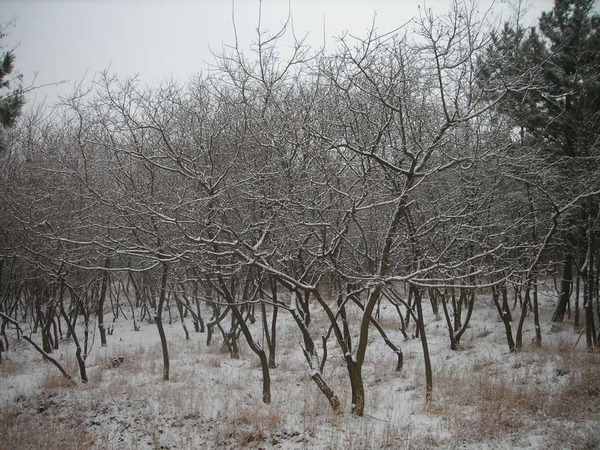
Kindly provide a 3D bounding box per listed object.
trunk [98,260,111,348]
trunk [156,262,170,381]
[{"bbox_3d":[-3.146,1.247,10.600,0.183,1.416,0.170,0,-2,0],"label":"trunk"},{"bbox_3d":[-1.658,1.172,8.000,0.162,1.433,0.150,0,-2,0],"label":"trunk"}]

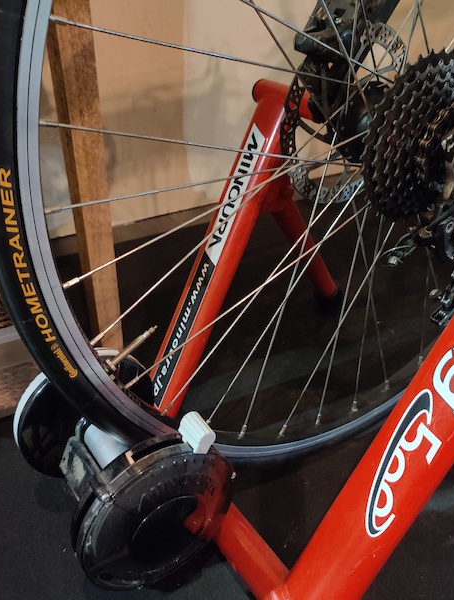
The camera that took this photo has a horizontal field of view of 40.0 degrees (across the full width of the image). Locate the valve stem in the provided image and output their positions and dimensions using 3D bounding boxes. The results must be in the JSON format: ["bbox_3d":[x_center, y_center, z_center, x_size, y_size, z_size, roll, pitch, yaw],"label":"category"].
[{"bbox_3d":[-0.069,0.035,0.459,0.047,0.009,0.009,-42,43,-12],"label":"valve stem"}]

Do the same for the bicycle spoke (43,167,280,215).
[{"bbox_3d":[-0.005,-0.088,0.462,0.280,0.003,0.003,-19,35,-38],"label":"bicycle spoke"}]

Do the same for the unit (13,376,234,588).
[{"bbox_3d":[-0.084,0.127,0.502,0.128,0.130,0.156,-19,35,-29],"label":"unit"}]

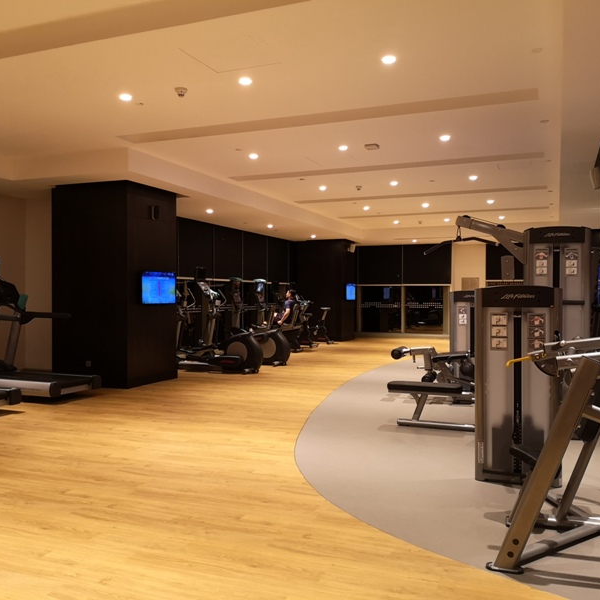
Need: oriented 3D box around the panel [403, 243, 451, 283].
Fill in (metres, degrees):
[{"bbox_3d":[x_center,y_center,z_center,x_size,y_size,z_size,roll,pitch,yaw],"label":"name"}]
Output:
[{"bbox_3d":[3.990,-1.147,19.732,1.510,1.295,0.080,0,0,21],"label":"panel"}]

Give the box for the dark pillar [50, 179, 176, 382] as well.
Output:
[{"bbox_3d":[-2.812,-0.223,9.586,1.350,2.931,1.280,0,0,21],"label":"dark pillar"}]

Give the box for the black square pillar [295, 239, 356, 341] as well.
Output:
[{"bbox_3d":[0.813,-0.261,18.741,1.360,2.931,1.340,0,0,21],"label":"black square pillar"}]

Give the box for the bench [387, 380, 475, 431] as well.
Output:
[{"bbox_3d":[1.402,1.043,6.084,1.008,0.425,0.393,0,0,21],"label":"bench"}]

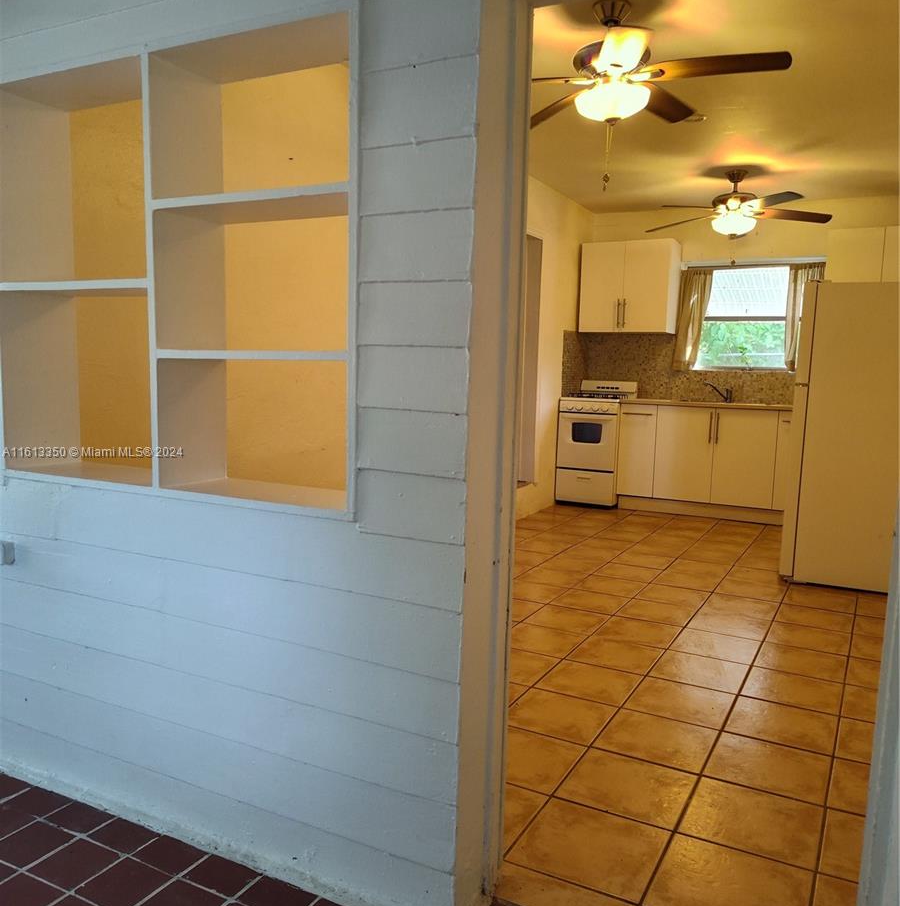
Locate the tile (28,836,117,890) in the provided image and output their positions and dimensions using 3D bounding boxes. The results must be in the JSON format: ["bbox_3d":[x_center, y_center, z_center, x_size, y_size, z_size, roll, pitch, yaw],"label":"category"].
[{"bbox_3d":[-0.893,0.985,1.906,0.151,0.013,0.149,5,7,27],"label":"tile"}]

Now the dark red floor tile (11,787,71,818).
[{"bbox_3d":[-1.113,0.947,2.149,0.148,0.010,0.095,5,7,27],"label":"dark red floor tile"}]

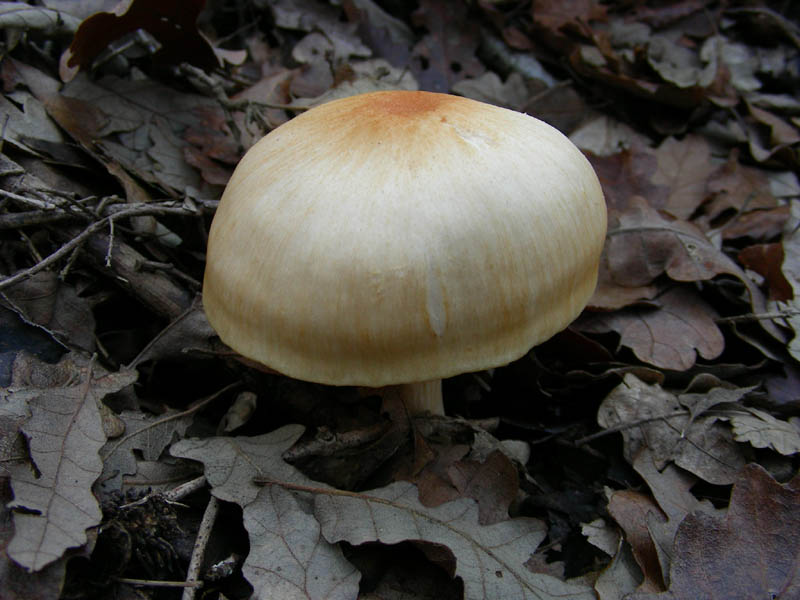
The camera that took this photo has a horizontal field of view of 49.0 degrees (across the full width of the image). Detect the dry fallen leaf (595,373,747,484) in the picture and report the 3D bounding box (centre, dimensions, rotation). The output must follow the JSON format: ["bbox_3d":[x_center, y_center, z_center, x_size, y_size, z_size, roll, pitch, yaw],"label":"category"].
[{"bbox_3d":[0.072,0.034,0.236,0.039,0.013,0.031,8,49,9],"label":"dry fallen leaf"}]

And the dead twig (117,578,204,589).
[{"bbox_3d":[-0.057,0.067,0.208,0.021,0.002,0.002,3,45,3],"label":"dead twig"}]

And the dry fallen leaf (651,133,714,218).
[{"bbox_3d":[0.105,-0.046,0.325,0.024,0.007,0.042,12,51,10],"label":"dry fallen leaf"}]

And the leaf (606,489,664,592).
[{"bbox_3d":[0.057,0.058,0.215,0.013,0.009,0.029,-10,47,3],"label":"leaf"}]

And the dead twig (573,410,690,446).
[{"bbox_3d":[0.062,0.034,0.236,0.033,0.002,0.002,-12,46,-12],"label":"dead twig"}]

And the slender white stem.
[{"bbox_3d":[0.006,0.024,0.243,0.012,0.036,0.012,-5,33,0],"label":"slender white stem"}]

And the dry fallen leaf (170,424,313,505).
[{"bbox_3d":[-0.041,0.043,0.229,0.037,0.008,0.022,-5,45,-5],"label":"dry fallen leaf"}]

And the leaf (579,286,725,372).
[{"bbox_3d":[0.074,0.008,0.262,0.044,0.010,0.031,8,46,8],"label":"leaf"}]

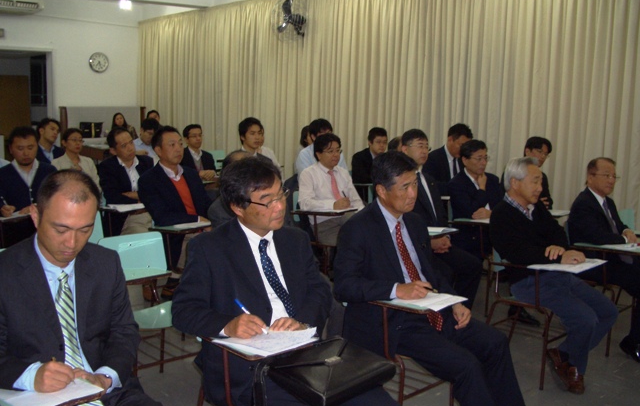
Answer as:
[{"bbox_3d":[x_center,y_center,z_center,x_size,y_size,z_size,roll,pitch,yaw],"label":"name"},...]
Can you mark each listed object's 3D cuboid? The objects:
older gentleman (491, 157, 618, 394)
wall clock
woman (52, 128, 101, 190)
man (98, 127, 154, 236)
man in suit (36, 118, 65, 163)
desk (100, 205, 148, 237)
[{"bbox_3d":[1.211,0.378,3.470,0.510,1.218,0.760,-6,12,-44],"label":"older gentleman"},{"bbox_3d":[-3.389,-2.145,9.900,0.320,0.320,0.050,-6,12,-40],"label":"wall clock"},{"bbox_3d":[-2.018,-0.045,5.545,0.470,1.156,0.750,-6,12,-40],"label":"woman"},{"bbox_3d":[-1.375,0.068,4.801,0.520,1.226,0.760,-6,12,-40],"label":"man"},{"bbox_3d":[-2.497,-0.199,6.199,0.500,1.210,0.760,-6,12,-40],"label":"man in suit"},{"bbox_3d":[-1.312,0.190,4.622,0.380,0.320,0.320,-6,12,-40],"label":"desk"}]

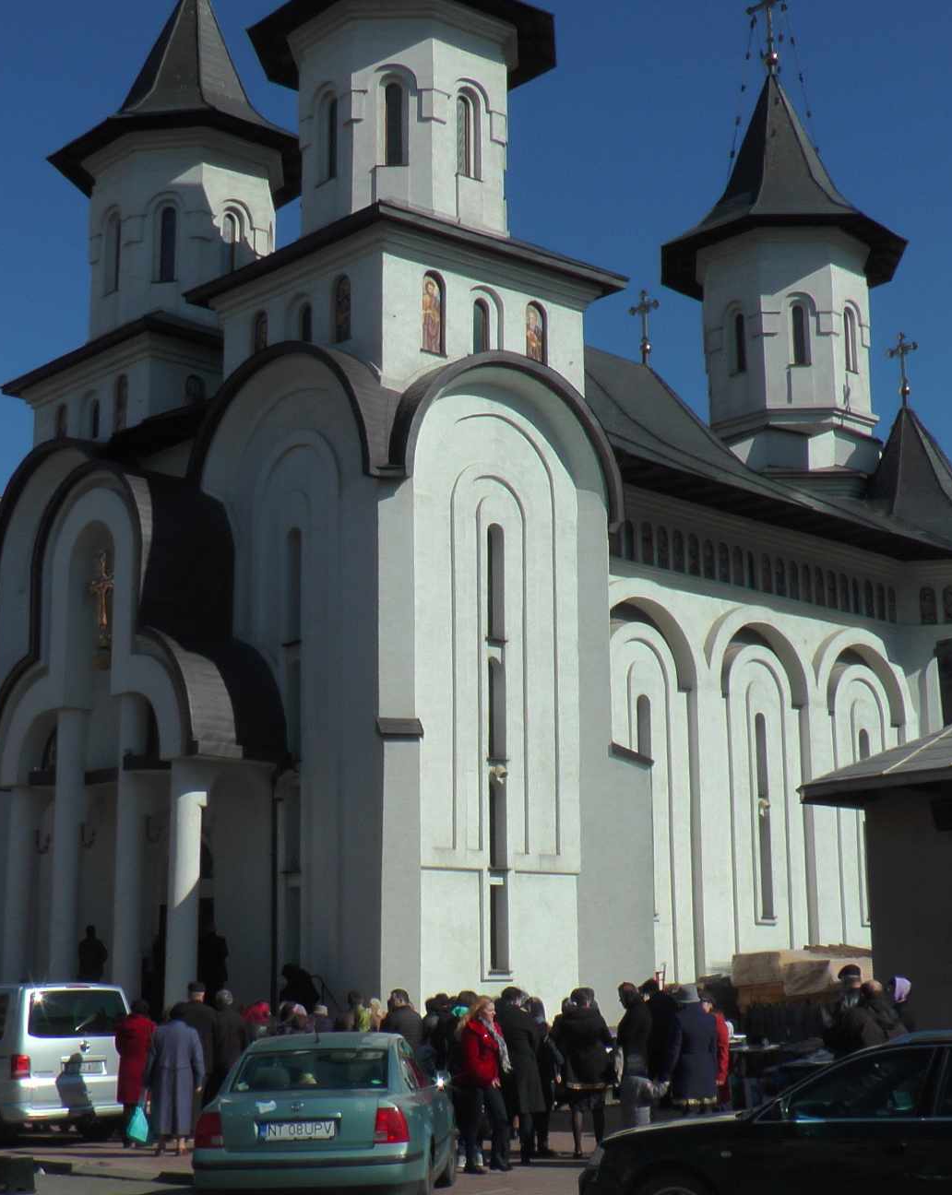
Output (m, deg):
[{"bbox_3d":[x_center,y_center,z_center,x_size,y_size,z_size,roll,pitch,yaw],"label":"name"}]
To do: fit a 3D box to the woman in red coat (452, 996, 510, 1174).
[{"bbox_3d":[0.057,4.761,16.670,0.420,1.667,0.480,-7,-14,30],"label":"woman in red coat"}]

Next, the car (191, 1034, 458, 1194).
[{"bbox_3d":[-1.055,4.309,13.977,1.740,1.460,4.670,-1,-12,3],"label":"car"}]

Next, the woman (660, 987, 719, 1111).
[{"bbox_3d":[2.288,5.028,18.348,0.580,1.660,0.400,-2,-12,8],"label":"woman"}]

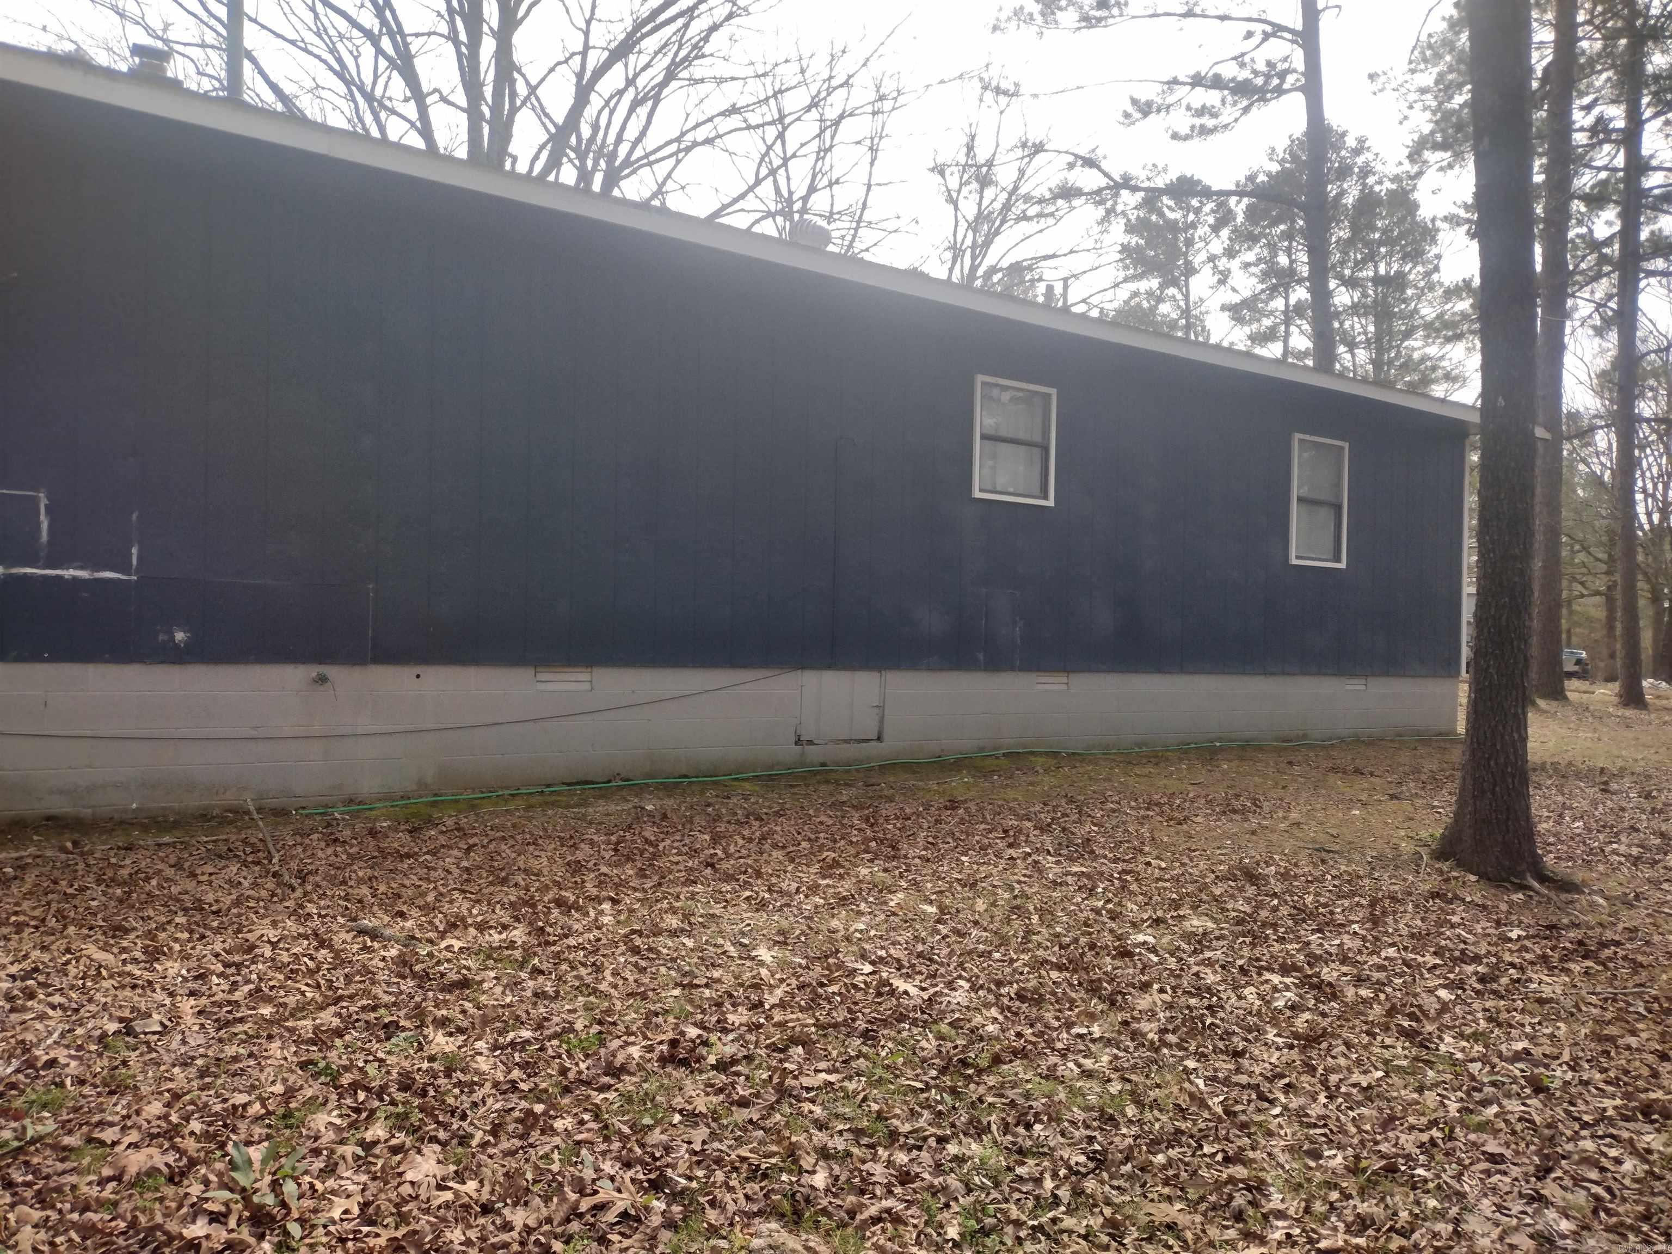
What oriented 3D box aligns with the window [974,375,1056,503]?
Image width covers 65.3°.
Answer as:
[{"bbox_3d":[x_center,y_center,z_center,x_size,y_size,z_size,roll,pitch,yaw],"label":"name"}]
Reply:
[{"bbox_3d":[1.470,-1.516,10.722,0.900,1.000,0.100,2,-1,-36],"label":"window"}]

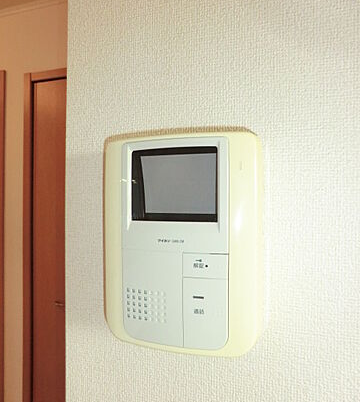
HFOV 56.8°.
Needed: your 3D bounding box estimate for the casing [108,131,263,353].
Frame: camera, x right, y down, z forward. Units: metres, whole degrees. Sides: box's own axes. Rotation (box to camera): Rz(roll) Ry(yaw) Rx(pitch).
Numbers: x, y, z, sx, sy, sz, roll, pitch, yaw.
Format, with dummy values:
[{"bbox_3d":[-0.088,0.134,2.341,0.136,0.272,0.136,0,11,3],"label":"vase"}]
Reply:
[{"bbox_3d":[-0.004,0.041,0.334,0.168,0.221,0.038,0,-1,17],"label":"casing"}]

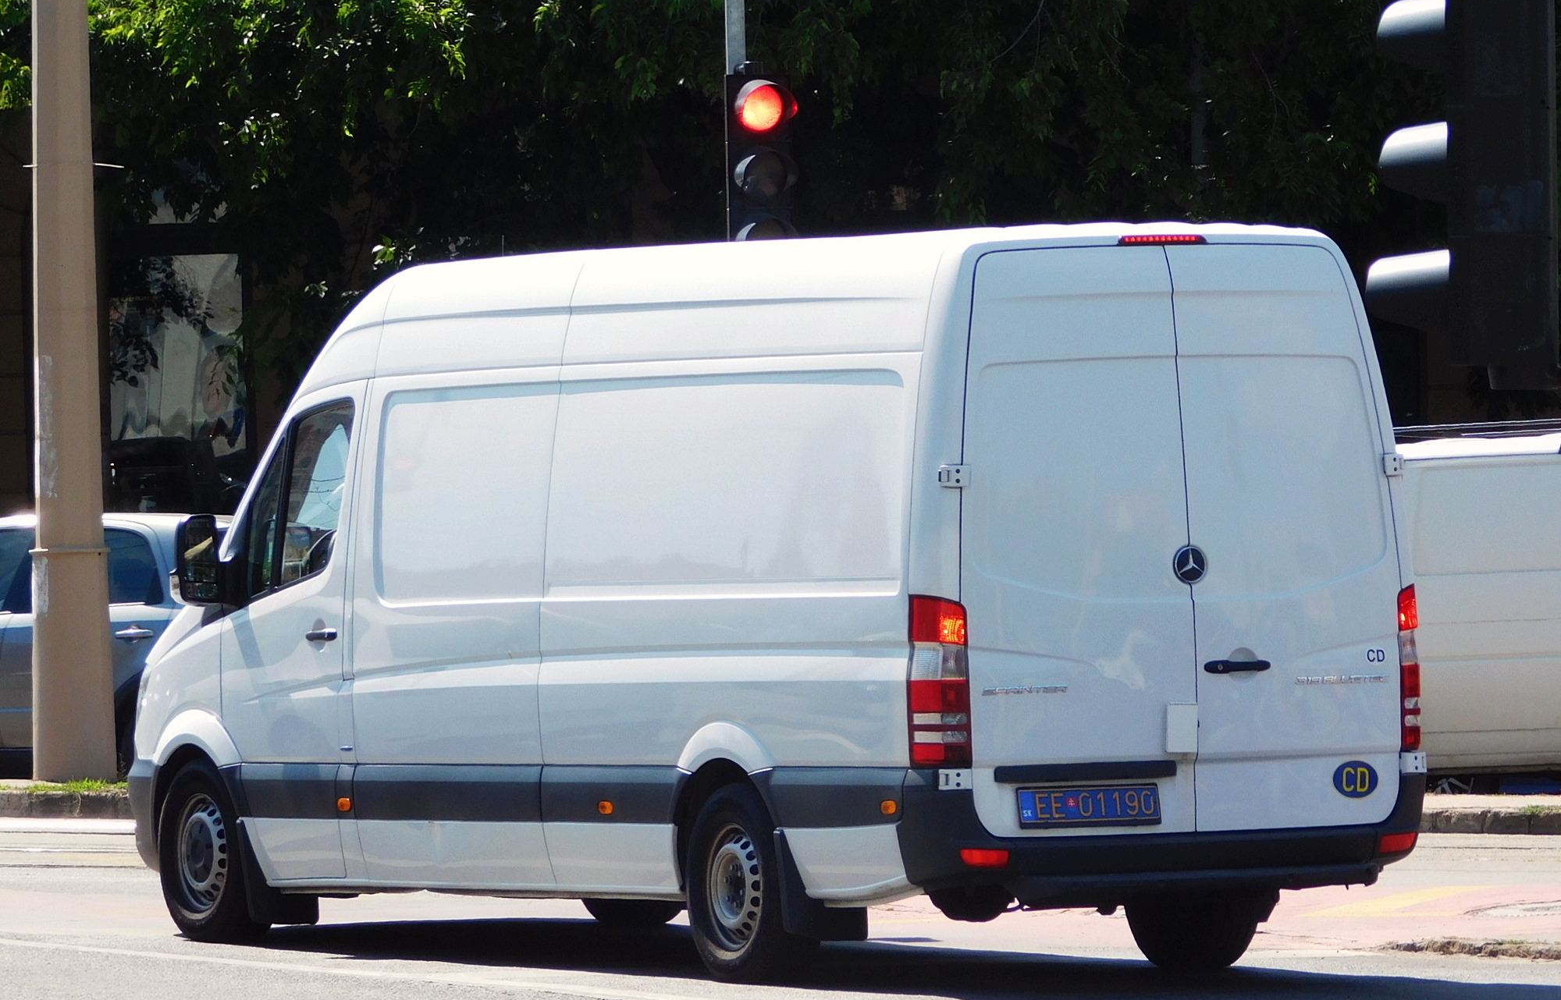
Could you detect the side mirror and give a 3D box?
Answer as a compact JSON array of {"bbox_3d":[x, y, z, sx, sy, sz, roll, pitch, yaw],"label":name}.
[{"bbox_3d":[-2.190,0.222,44.885,0.190,0.335,0.130,-1,0,-28],"label":"side mirror"}]

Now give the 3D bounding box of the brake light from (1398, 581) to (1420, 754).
[{"bbox_3d":[2.145,0.575,41.065,0.155,0.575,0.170,-1,0,-28],"label":"brake light"}]

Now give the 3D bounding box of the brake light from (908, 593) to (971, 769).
[{"bbox_3d":[0.539,0.613,40.217,0.155,0.575,0.170,-1,0,-28],"label":"brake light"}]

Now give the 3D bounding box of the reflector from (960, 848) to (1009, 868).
[{"bbox_3d":[0.688,1.206,40.179,0.170,0.060,0.045,-1,0,-23],"label":"reflector"}]

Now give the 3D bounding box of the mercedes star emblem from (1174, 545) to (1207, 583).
[{"bbox_3d":[1.388,0.216,40.530,0.131,0.131,0.022,-1,0,-28],"label":"mercedes star emblem"}]

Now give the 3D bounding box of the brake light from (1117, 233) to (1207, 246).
[{"bbox_3d":[1.293,-0.882,40.660,0.335,0.042,0.045,-1,0,-28],"label":"brake light"}]

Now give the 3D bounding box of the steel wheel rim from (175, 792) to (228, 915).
[{"bbox_3d":[-2.112,1.332,45.354,0.160,0.443,0.443,-1,1,-28],"label":"steel wheel rim"}]

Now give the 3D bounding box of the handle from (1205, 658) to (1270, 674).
[{"bbox_3d":[1.548,0.563,40.603,0.235,0.044,0.050,-1,0,-28],"label":"handle"}]

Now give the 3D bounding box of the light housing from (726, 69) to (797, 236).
[{"bbox_3d":[-0.070,-1.298,47.800,0.260,0.810,0.300,-1,1,-14],"label":"light housing"}]

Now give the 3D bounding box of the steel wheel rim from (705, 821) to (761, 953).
[{"bbox_3d":[-0.096,1.340,41.527,0.160,0.443,0.443,-1,1,-28],"label":"steel wheel rim"}]

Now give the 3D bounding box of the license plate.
[{"bbox_3d":[1.039,1.024,40.384,0.530,0.125,0.020,-1,0,-28],"label":"license plate"}]

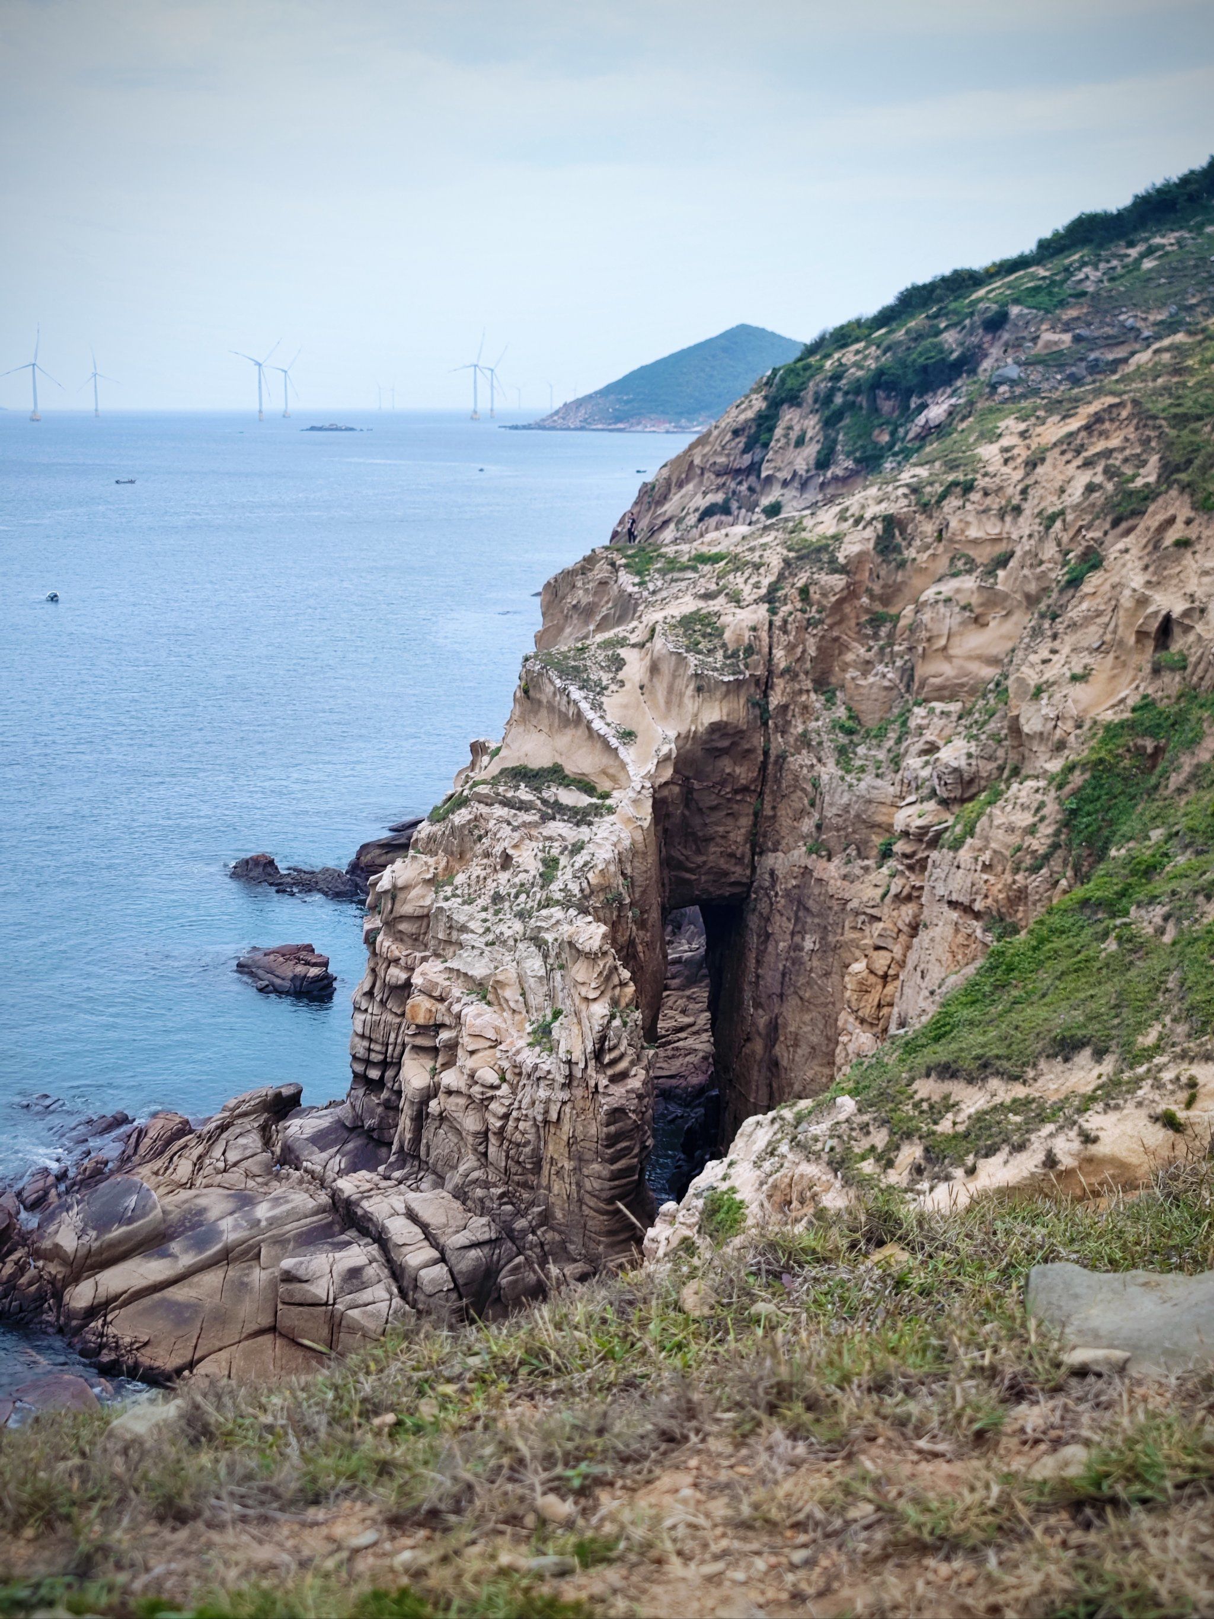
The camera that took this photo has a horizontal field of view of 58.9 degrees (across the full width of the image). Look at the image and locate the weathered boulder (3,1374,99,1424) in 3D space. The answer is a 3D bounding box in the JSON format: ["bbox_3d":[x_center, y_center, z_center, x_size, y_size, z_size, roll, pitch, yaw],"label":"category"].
[{"bbox_3d":[-14.600,15.661,28.609,2.300,0.800,1.400,-1,21,-2],"label":"weathered boulder"}]

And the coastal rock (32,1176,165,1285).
[{"bbox_3d":[-15.200,12.614,32.327,3.400,1.700,2.000,-10,23,-25],"label":"coastal rock"}]

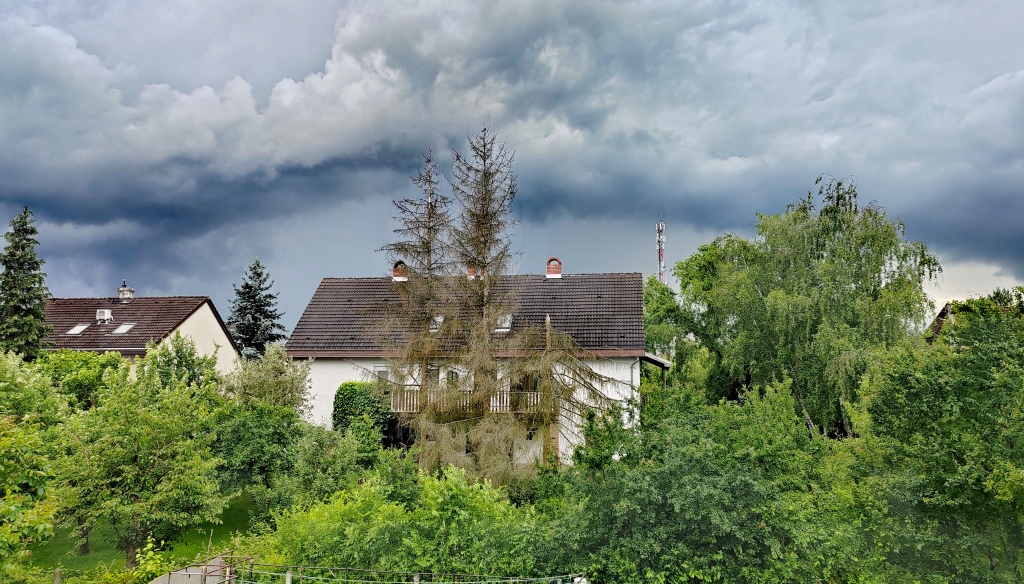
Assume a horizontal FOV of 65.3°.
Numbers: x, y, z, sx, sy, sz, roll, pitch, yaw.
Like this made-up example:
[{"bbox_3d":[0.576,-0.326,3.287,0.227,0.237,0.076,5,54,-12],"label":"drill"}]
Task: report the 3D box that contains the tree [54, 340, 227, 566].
[{"bbox_3d":[-9.578,4.254,20.577,4.432,6.022,4.500,0,-9,0],"label":"tree"}]

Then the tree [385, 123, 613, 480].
[{"bbox_3d":[-0.570,0.488,33.833,9.993,15.324,6.500,0,-9,0],"label":"tree"}]

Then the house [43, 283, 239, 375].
[{"bbox_3d":[-23.380,4.626,46.490,11.200,10.300,10.400,-1,-9,8],"label":"house"}]

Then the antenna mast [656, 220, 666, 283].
[{"bbox_3d":[41.179,1.695,220.575,3.000,43.400,3.000,-1,-5,10],"label":"antenna mast"}]

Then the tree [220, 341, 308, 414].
[{"bbox_3d":[-9.990,5.040,32.094,3.641,6.035,3.700,0,-9,0],"label":"tree"}]

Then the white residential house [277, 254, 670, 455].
[{"bbox_3d":[-1.681,4.024,44.243,18.800,11.250,10.000,-1,-9,8],"label":"white residential house"}]

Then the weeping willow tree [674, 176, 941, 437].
[{"bbox_3d":[14.379,1.543,38.748,12.954,14.811,11.000,0,-9,0],"label":"weeping willow tree"}]

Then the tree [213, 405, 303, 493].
[{"bbox_3d":[-9.302,5.950,28.915,3.262,3.862,3.400,0,-9,0],"label":"tree"}]

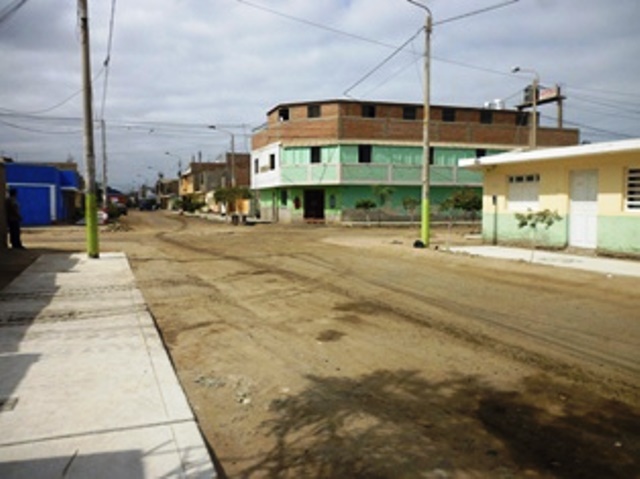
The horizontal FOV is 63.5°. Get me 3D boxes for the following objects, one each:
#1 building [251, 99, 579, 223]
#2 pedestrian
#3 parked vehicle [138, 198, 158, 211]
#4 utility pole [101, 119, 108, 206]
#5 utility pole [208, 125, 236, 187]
[{"bbox_3d":[8.039,-6.335,46.380,26.281,9.200,12.049,-1,4,-19],"label":"building"},{"bbox_3d":[-8.881,-0.606,15.094,0.420,1.740,0.500,-2,4,-23],"label":"pedestrian"},{"bbox_3d":[-28.781,-5.441,86.832,1.850,1.750,4.400,-2,4,-22],"label":"parked vehicle"},{"bbox_3d":[-17.148,-5.500,41.218,0.300,8.150,0.300,-2,4,-22],"label":"utility pole"},{"bbox_3d":[-8.981,-6.123,47.296,2.400,8.550,0.350,-2,4,-22],"label":"utility pole"}]

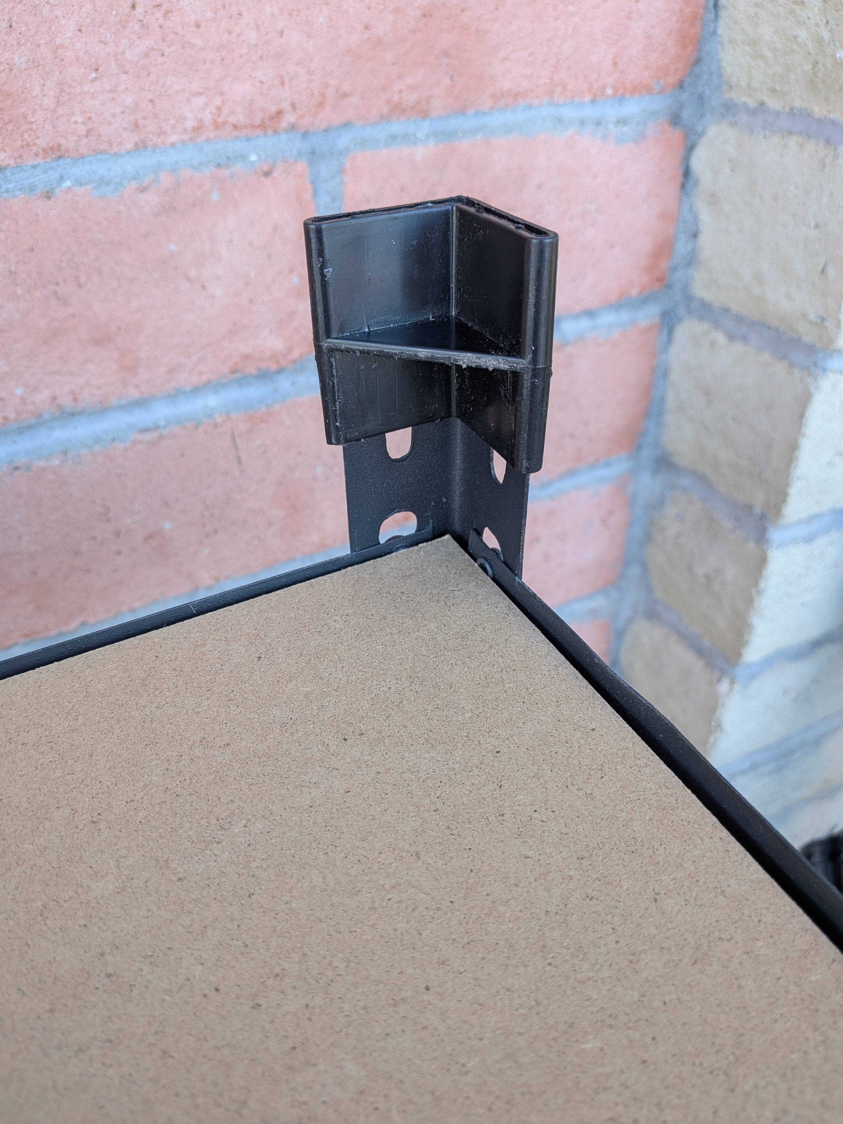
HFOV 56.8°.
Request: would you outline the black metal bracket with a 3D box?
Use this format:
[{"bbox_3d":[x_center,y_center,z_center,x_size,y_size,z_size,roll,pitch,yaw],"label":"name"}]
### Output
[{"bbox_3d":[0.002,-0.031,0.172,0.036,0.082,0.036,-18,40,-20],"label":"black metal bracket"}]

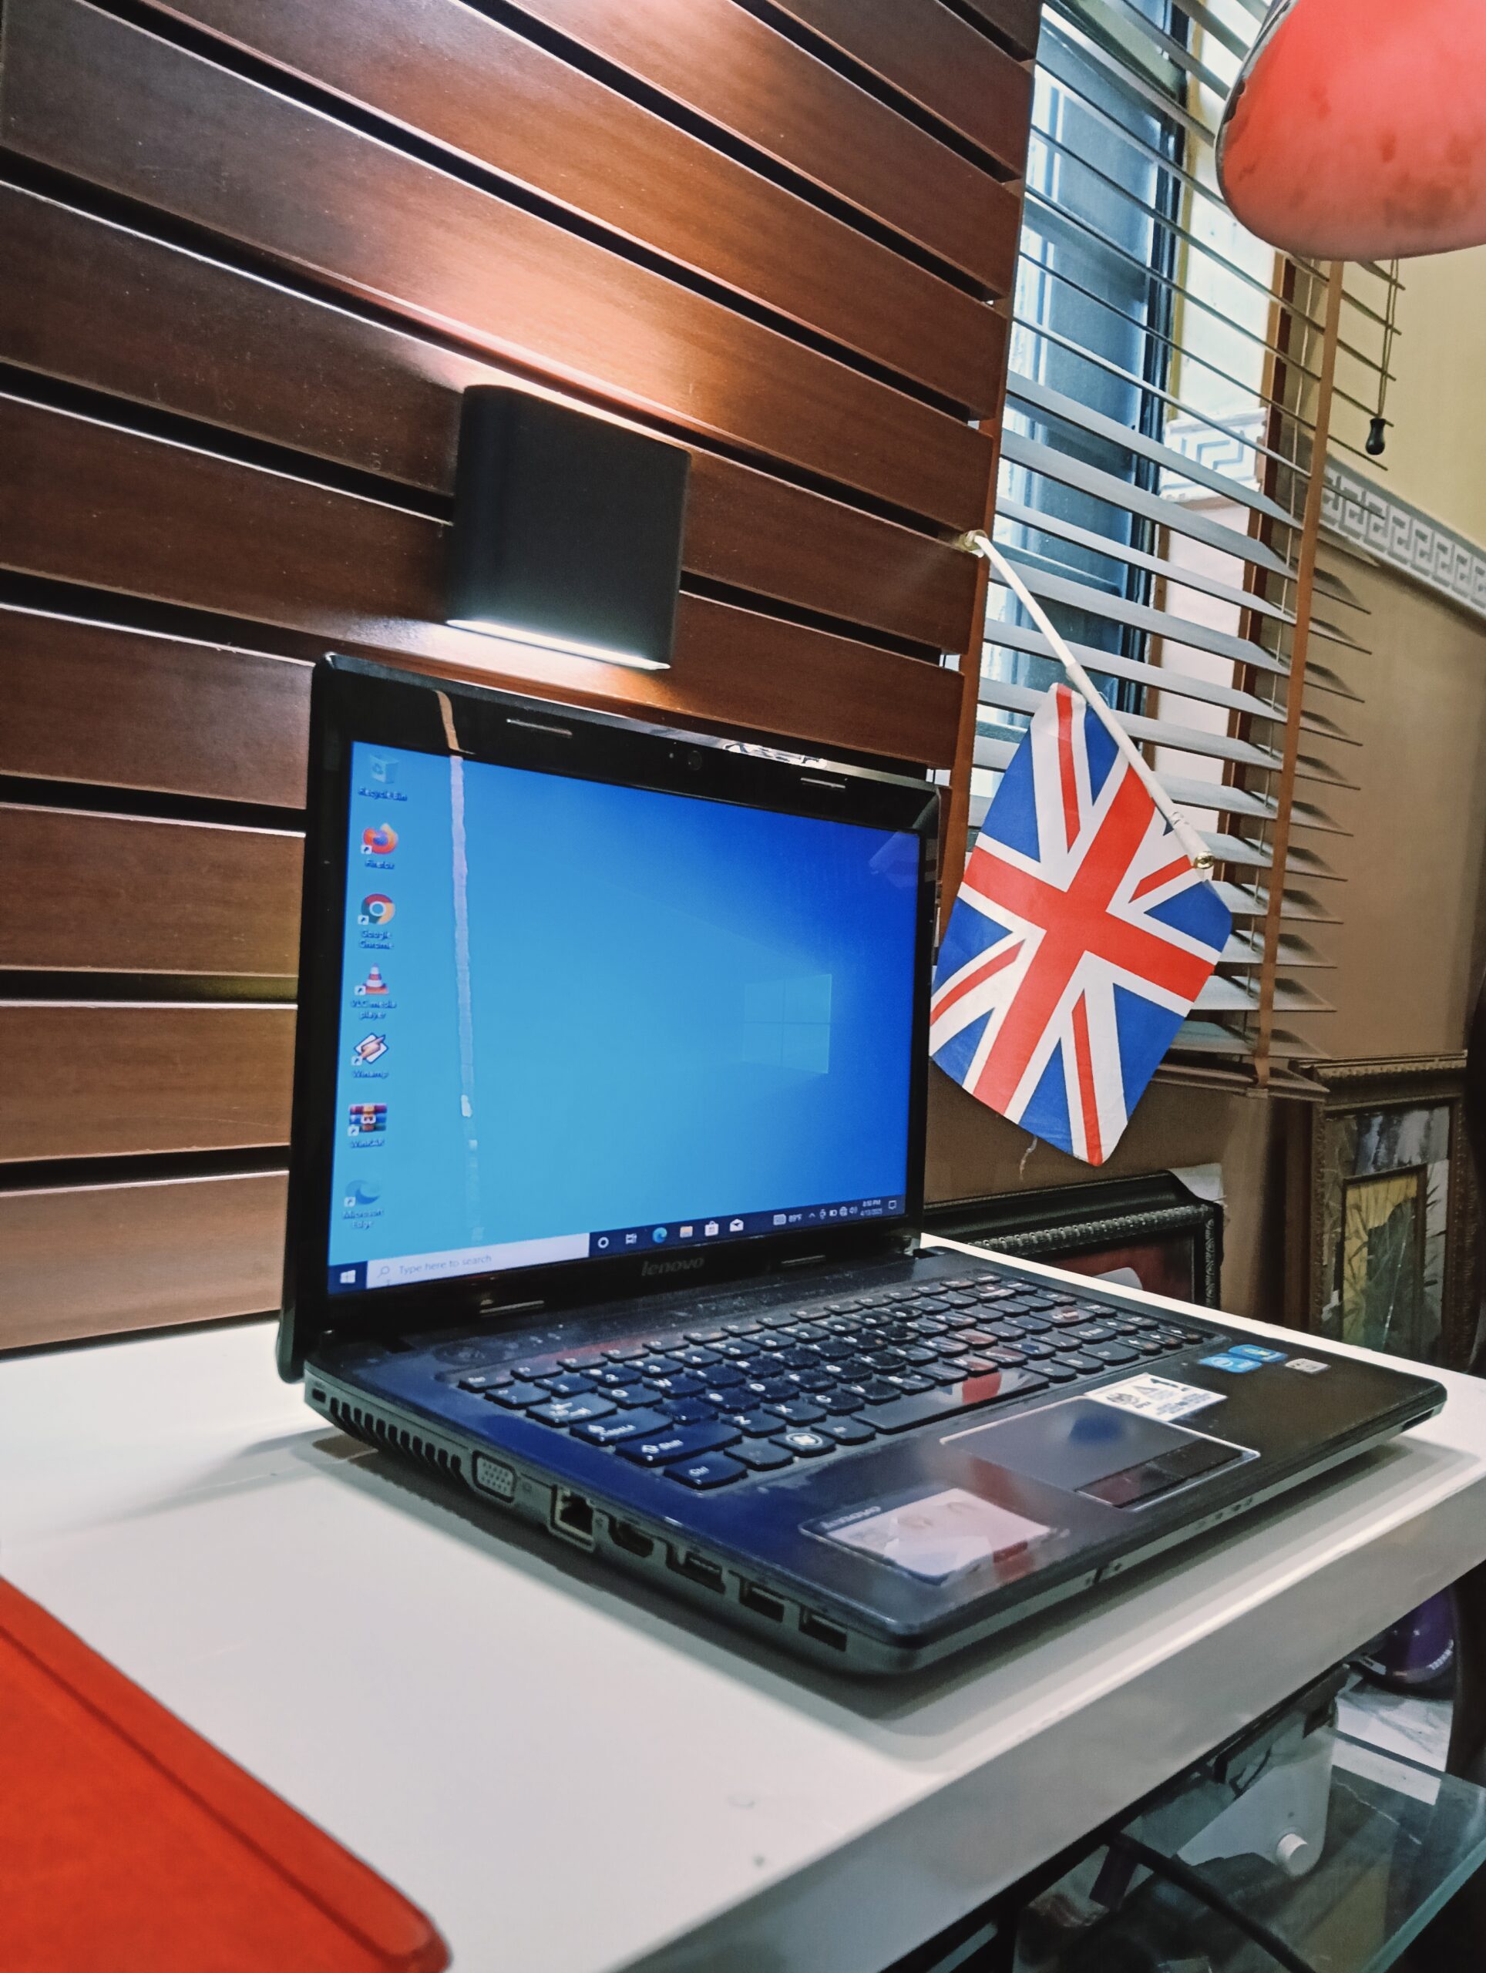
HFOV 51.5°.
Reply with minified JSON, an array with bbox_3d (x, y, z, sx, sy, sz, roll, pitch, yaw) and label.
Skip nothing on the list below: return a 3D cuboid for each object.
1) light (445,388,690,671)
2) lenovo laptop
[{"bbox_3d":[-0.064,-0.179,0.616,0.028,0.088,0.106,7,3,44],"label":"light"},{"bbox_3d":[0.058,0.026,0.522,0.264,0.234,0.335,7,3,43],"label":"lenovo laptop"}]

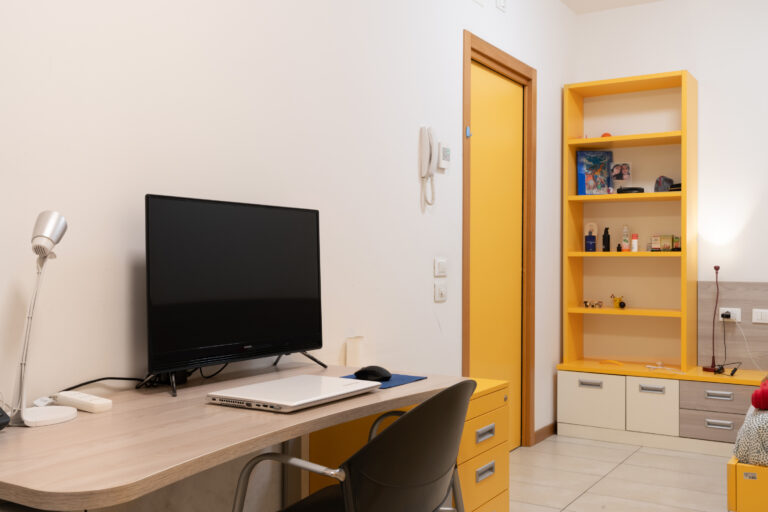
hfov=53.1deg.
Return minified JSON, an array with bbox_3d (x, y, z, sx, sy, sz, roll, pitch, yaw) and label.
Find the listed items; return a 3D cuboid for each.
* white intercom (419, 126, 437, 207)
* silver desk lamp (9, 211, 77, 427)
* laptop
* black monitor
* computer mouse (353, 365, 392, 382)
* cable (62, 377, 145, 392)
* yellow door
[{"bbox_3d":[0.191,-0.388,3.344,0.055,0.345,0.080,0,0,32],"label":"white intercom"},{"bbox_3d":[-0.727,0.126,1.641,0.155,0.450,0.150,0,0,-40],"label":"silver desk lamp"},{"bbox_3d":[-0.210,0.343,1.929,0.262,0.023,0.373,0,0,32],"label":"laptop"},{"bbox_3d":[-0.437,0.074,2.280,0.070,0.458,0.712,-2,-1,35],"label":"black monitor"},{"bbox_3d":[-0.028,0.336,2.222,0.108,0.038,0.065,0,0,38],"label":"computer mouse"},{"bbox_3d":[-0.695,0.317,1.913,0.042,0.038,0.240,0,0,32],"label":"cable"},{"bbox_3d":[0.573,0.051,4.114,0.045,2.095,0.790,0,0,32],"label":"yellow door"}]

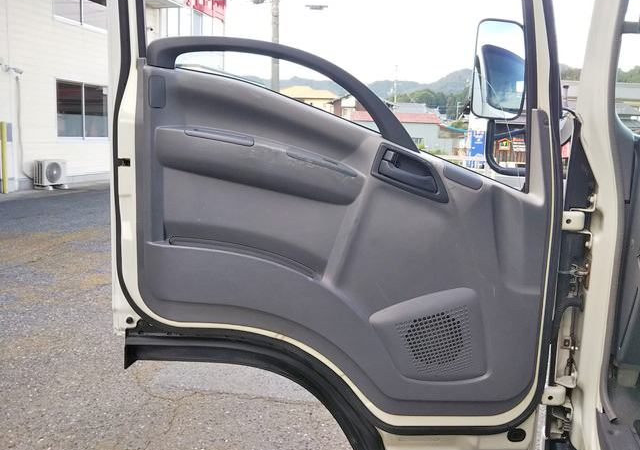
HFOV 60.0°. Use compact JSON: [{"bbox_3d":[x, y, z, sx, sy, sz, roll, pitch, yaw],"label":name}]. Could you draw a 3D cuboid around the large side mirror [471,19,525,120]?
[{"bbox_3d":[0.597,-0.519,1.850,0.185,0.330,0.080,0,10,-6],"label":"large side mirror"}]

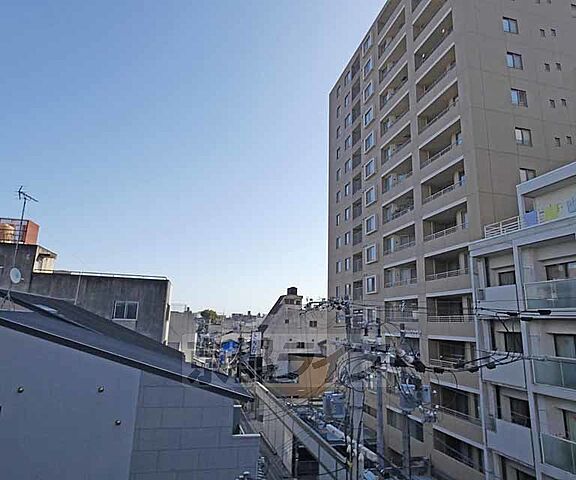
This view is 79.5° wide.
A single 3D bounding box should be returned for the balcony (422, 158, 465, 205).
[{"bbox_3d":[11.457,-3.953,24.965,1.000,1.695,4.539,5,-13,-14],"label":"balcony"}]

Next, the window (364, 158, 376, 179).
[{"bbox_3d":[8.377,-7.288,35.703,0.200,1.630,2.050,5,-13,-13],"label":"window"}]

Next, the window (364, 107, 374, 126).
[{"bbox_3d":[8.609,-13.126,37.066,0.200,1.630,2.050,5,-13,-13],"label":"window"}]

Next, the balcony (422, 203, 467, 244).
[{"bbox_3d":[11.357,-1.072,24.335,1.000,1.695,4.539,5,-13,-14],"label":"balcony"}]

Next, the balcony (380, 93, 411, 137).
[{"bbox_3d":[10.323,-11.411,32.312,1.000,1.663,4.875,5,-13,-14],"label":"balcony"}]

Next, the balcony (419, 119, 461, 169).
[{"bbox_3d":[11.558,-6.833,25.595,1.000,1.695,4.539,5,-13,-14],"label":"balcony"}]

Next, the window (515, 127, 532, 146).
[{"bbox_3d":[15.476,-6.708,22.768,1.270,1.250,0.170,5,-13,-13],"label":"window"}]

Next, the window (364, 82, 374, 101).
[{"bbox_3d":[8.674,-15.806,37.274,0.150,1.450,1.856,5,-13,-14],"label":"window"}]

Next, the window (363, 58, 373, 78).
[{"bbox_3d":[8.775,-18.687,37.904,0.150,1.450,1.856,5,-13,-14],"label":"window"}]

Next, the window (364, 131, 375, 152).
[{"bbox_3d":[8.473,-10.046,36.014,0.150,1.450,1.856,5,-13,-14],"label":"window"}]

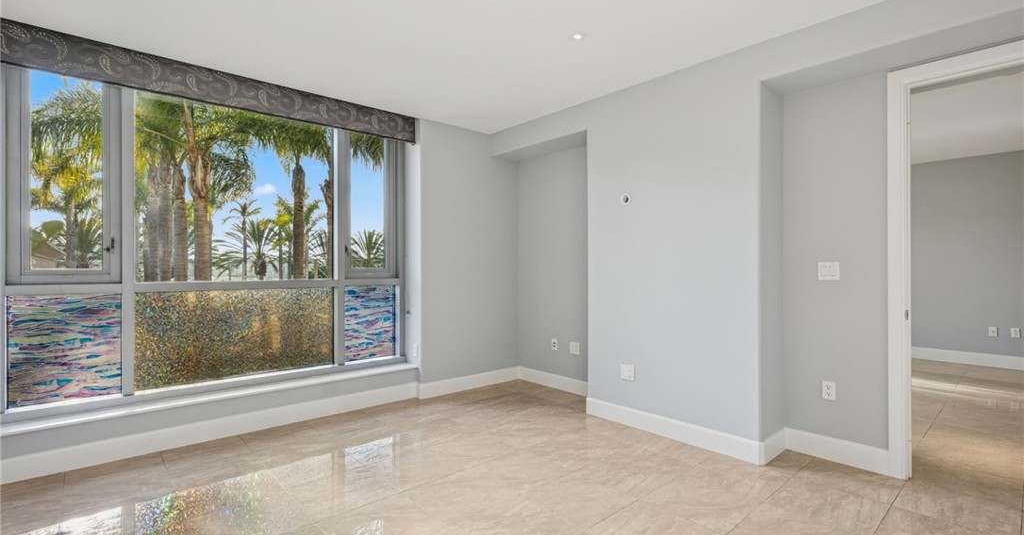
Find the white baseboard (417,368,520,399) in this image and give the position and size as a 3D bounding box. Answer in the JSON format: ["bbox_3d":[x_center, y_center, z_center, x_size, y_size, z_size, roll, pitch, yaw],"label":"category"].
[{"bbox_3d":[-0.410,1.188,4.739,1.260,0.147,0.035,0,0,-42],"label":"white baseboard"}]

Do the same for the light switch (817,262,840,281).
[{"bbox_3d":[2.076,0.026,2.979,0.012,0.116,0.117,0,0,-42],"label":"light switch"}]

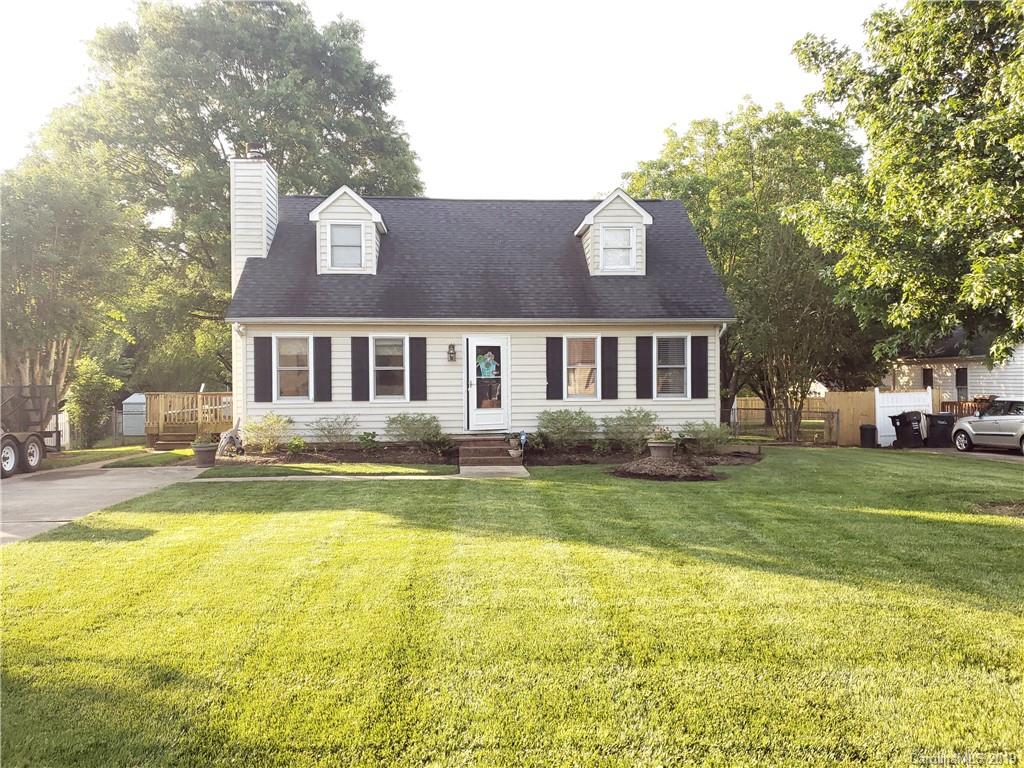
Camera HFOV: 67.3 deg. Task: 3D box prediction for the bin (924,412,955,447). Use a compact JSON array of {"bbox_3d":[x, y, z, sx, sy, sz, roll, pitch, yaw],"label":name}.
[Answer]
[{"bbox_3d":[13.713,1.493,24.700,0.850,1.130,0.720,0,0,37],"label":"bin"}]

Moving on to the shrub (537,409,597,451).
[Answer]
[{"bbox_3d":[1.141,0.956,16.143,1.280,0.880,1.150,0,0,-4],"label":"shrub"}]

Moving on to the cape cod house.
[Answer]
[{"bbox_3d":[-0.952,-1.965,20.377,11.100,6.600,8.000,0,0,-4],"label":"cape cod house"}]

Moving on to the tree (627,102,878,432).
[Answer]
[{"bbox_3d":[8.130,-3.905,26.000,8.000,11.200,7.200,0,0,-5],"label":"tree"}]

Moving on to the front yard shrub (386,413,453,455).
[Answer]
[{"bbox_3d":[-1.948,1.043,16.200,1.360,0.880,1.100,0,0,-5],"label":"front yard shrub"}]

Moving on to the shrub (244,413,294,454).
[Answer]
[{"bbox_3d":[-5.029,1.027,15.950,1.030,0.870,0.950,0,0,-5],"label":"shrub"}]

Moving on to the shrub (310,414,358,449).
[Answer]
[{"bbox_3d":[-3.659,0.989,15.841,0.980,0.720,0.900,0,0,-4],"label":"shrub"}]

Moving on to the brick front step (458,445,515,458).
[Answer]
[{"bbox_3d":[-0.443,1.354,15.460,1.200,0.170,0.340,0,0,-4],"label":"brick front step"}]

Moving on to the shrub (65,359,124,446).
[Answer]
[{"bbox_3d":[-11.277,0.482,20.782,1.480,2.440,1.400,0,0,-4],"label":"shrub"}]

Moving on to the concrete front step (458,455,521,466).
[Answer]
[{"bbox_3d":[-0.412,1.517,15.162,1.220,0.165,0.360,0,0,-4],"label":"concrete front step"}]

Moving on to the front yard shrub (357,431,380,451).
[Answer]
[{"bbox_3d":[-2.943,1.170,15.725,0.490,0.430,0.470,0,0,-4],"label":"front yard shrub"}]

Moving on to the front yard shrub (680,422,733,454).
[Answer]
[{"bbox_3d":[4.151,1.169,16.500,1.130,0.700,0.950,0,0,-5],"label":"front yard shrub"}]

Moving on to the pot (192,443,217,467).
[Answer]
[{"bbox_3d":[-6.217,1.450,15.600,0.530,0.480,0.530,0,0,-5],"label":"pot"}]

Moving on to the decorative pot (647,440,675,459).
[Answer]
[{"bbox_3d":[2.896,1.277,15.000,0.540,0.340,0.540,0,0,0],"label":"decorative pot"}]

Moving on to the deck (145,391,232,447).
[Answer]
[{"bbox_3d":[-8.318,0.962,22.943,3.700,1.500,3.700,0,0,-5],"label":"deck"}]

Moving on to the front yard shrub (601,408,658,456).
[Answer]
[{"bbox_3d":[2.465,0.997,16.133,1.240,0.960,1.150,0,0,-4],"label":"front yard shrub"}]

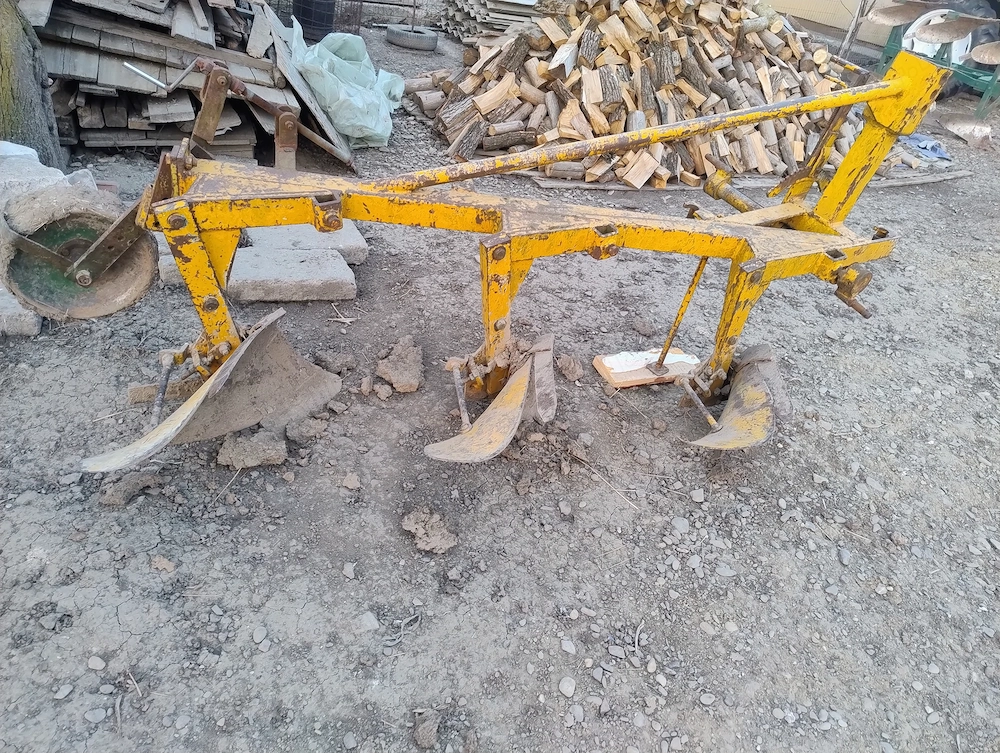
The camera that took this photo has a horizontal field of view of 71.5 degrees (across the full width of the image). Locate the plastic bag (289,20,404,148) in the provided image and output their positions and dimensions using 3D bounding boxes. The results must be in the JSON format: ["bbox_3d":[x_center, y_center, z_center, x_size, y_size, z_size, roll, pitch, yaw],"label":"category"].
[{"bbox_3d":[-1.066,-2.047,4.883,0.720,0.620,0.660,0,36,-12],"label":"plastic bag"}]

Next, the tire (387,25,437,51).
[{"bbox_3d":[-0.987,-3.844,7.870,0.580,0.170,0.580,4,36,-9],"label":"tire"}]

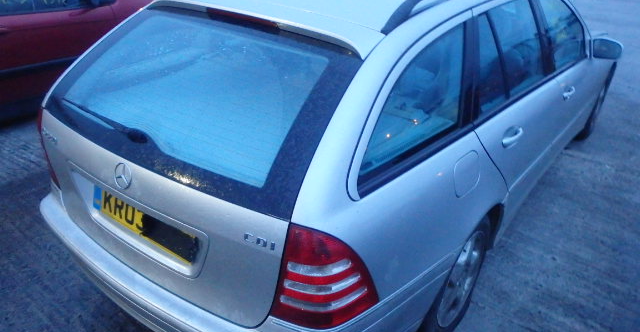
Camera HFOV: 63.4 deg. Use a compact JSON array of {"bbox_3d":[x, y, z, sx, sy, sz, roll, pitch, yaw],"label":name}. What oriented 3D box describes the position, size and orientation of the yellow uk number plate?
[{"bbox_3d":[-0.602,0.183,1.732,0.520,0.111,0.015,21,20,30],"label":"yellow uk number plate"}]

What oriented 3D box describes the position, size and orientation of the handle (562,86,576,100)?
[{"bbox_3d":[1.400,-0.405,2.889,0.042,0.036,0.200,21,33,30],"label":"handle"}]

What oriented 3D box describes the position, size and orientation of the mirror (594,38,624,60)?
[{"bbox_3d":[1.842,-0.759,3.308,0.185,0.138,0.110,21,33,30],"label":"mirror"}]

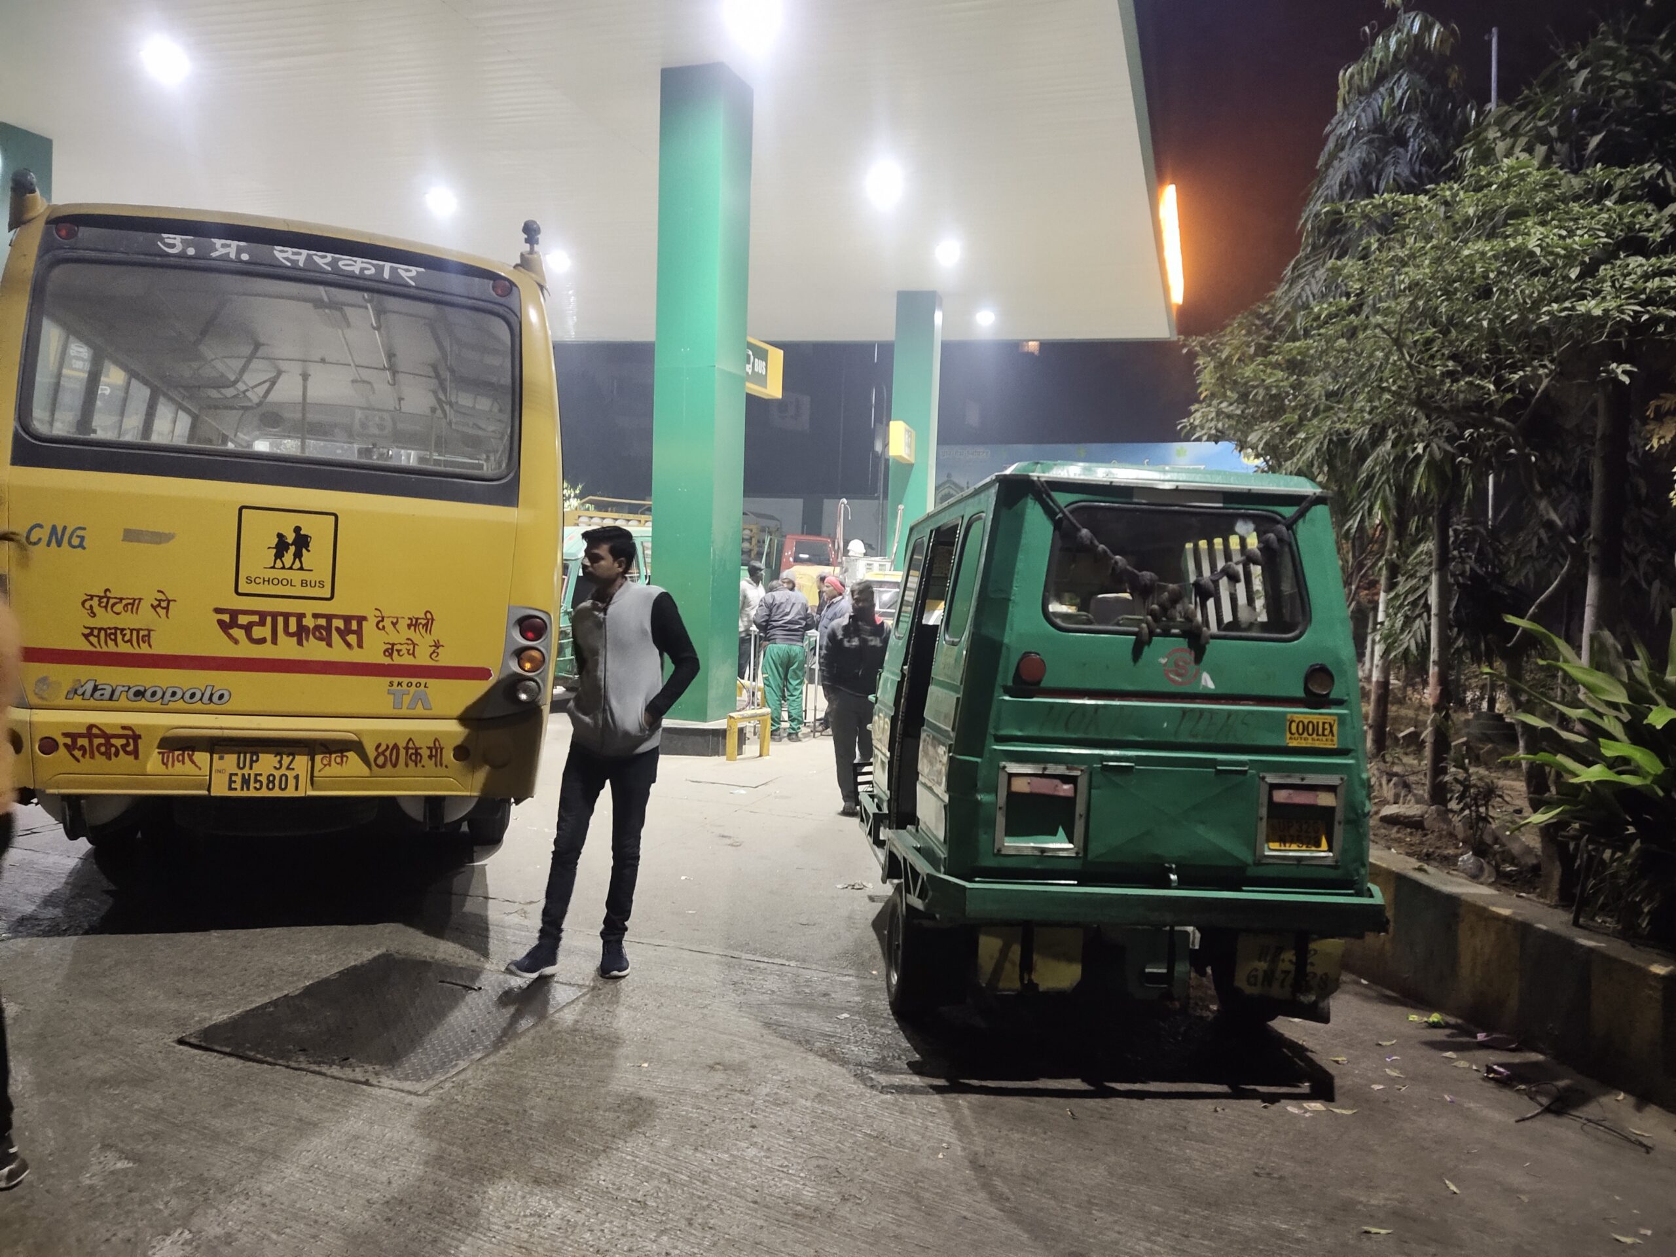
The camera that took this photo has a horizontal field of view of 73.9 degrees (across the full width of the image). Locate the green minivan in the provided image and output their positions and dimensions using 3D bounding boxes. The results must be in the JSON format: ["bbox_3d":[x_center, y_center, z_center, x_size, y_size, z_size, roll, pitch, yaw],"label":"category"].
[{"bbox_3d":[0.877,0.402,4.965,1.440,1.920,3.300,2,2,-4],"label":"green minivan"}]

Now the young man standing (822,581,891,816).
[{"bbox_3d":[0.167,0.438,7.580,0.540,1.600,0.380,2,2,12],"label":"young man standing"}]

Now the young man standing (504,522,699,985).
[{"bbox_3d":[-0.913,0.468,4.266,0.580,1.720,0.420,4,3,38],"label":"young man standing"}]

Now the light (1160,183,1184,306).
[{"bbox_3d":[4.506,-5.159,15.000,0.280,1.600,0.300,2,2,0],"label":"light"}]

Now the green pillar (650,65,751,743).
[{"bbox_3d":[-1.242,-2.043,10.100,0.600,5.710,0.620,3,2,18],"label":"green pillar"}]

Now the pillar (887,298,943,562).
[{"bbox_3d":[1.196,-2.230,17.198,0.600,5.710,0.600,3,2,18],"label":"pillar"}]

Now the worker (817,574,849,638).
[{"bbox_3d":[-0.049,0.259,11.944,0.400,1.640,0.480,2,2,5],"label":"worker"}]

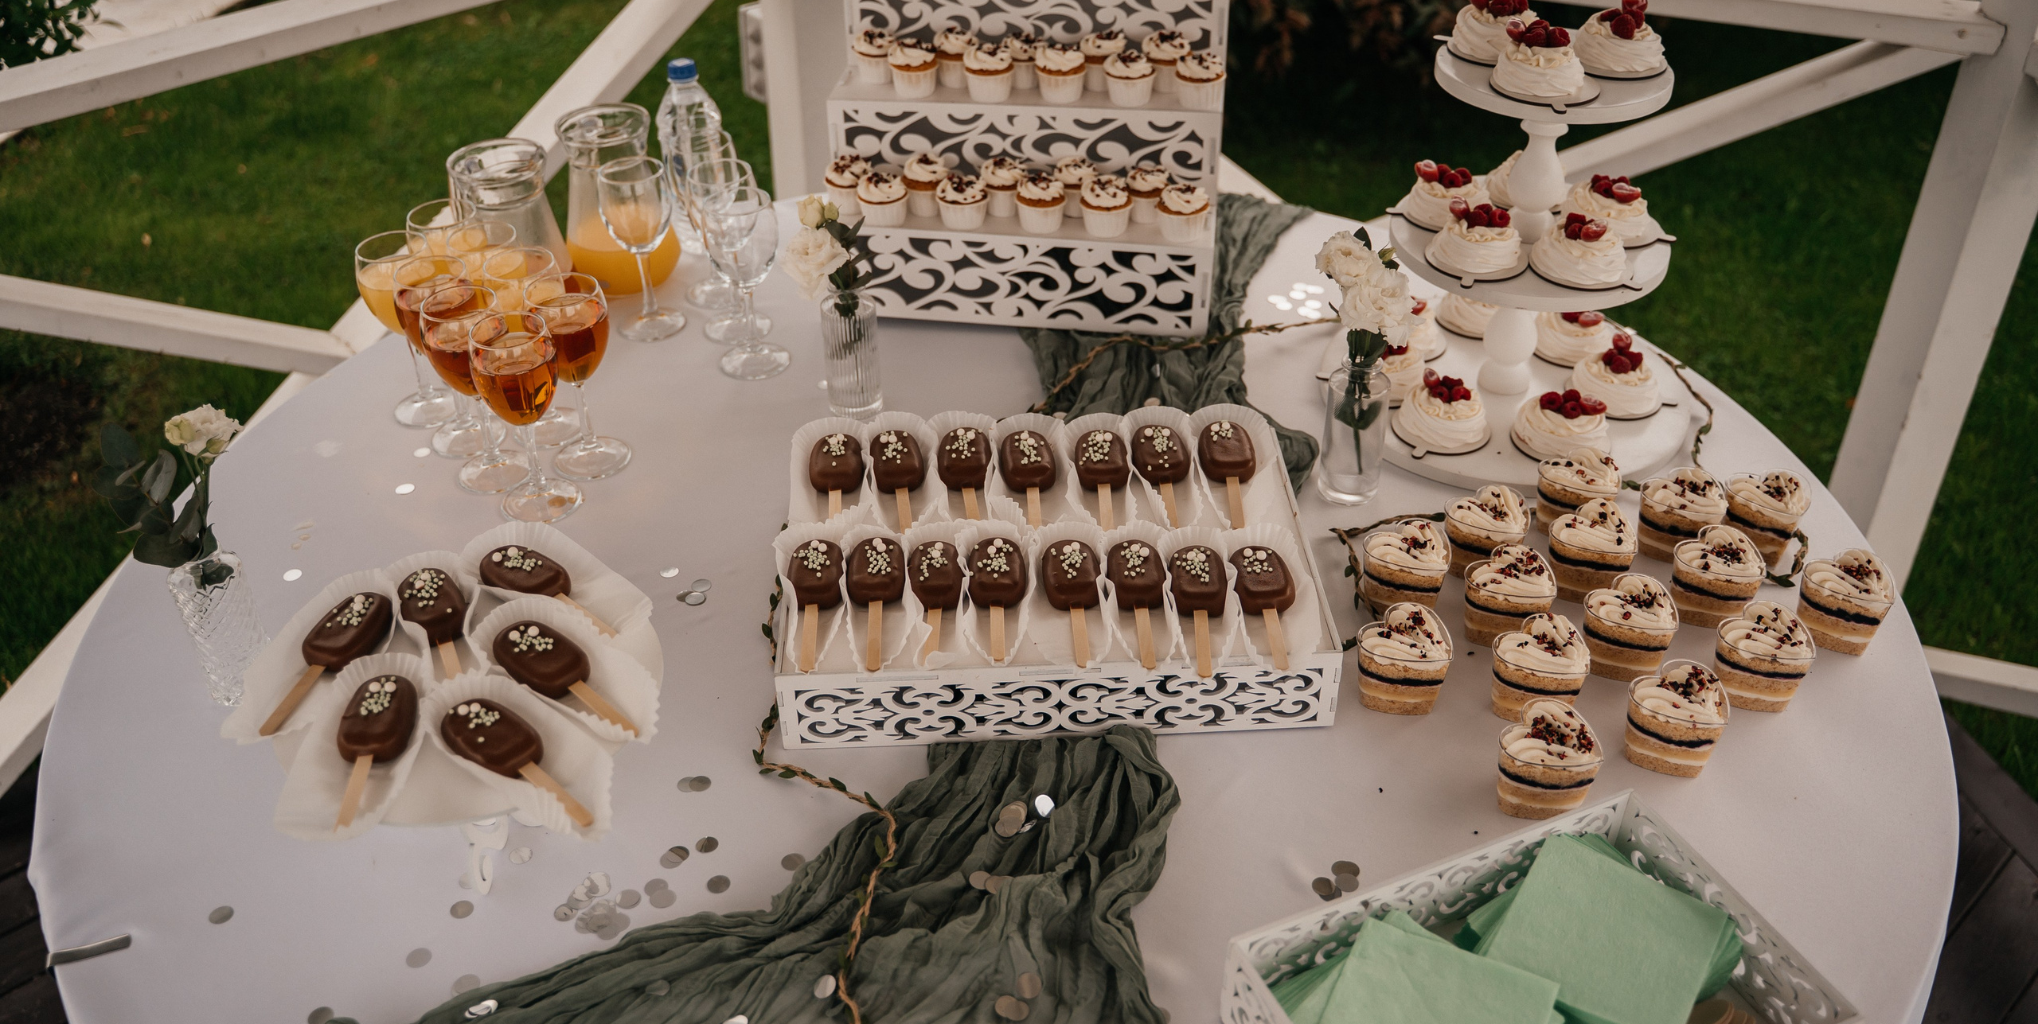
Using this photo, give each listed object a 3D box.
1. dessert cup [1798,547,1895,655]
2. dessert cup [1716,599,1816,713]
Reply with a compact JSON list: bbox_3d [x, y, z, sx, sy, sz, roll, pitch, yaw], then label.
[{"bbox_3d":[0.653,0.075,1.243,0.076,0.061,0.070,-18,38,-24],"label":"dessert cup"},{"bbox_3d":[0.550,0.111,1.166,0.066,0.062,0.067,-22,41,-27],"label":"dessert cup"}]

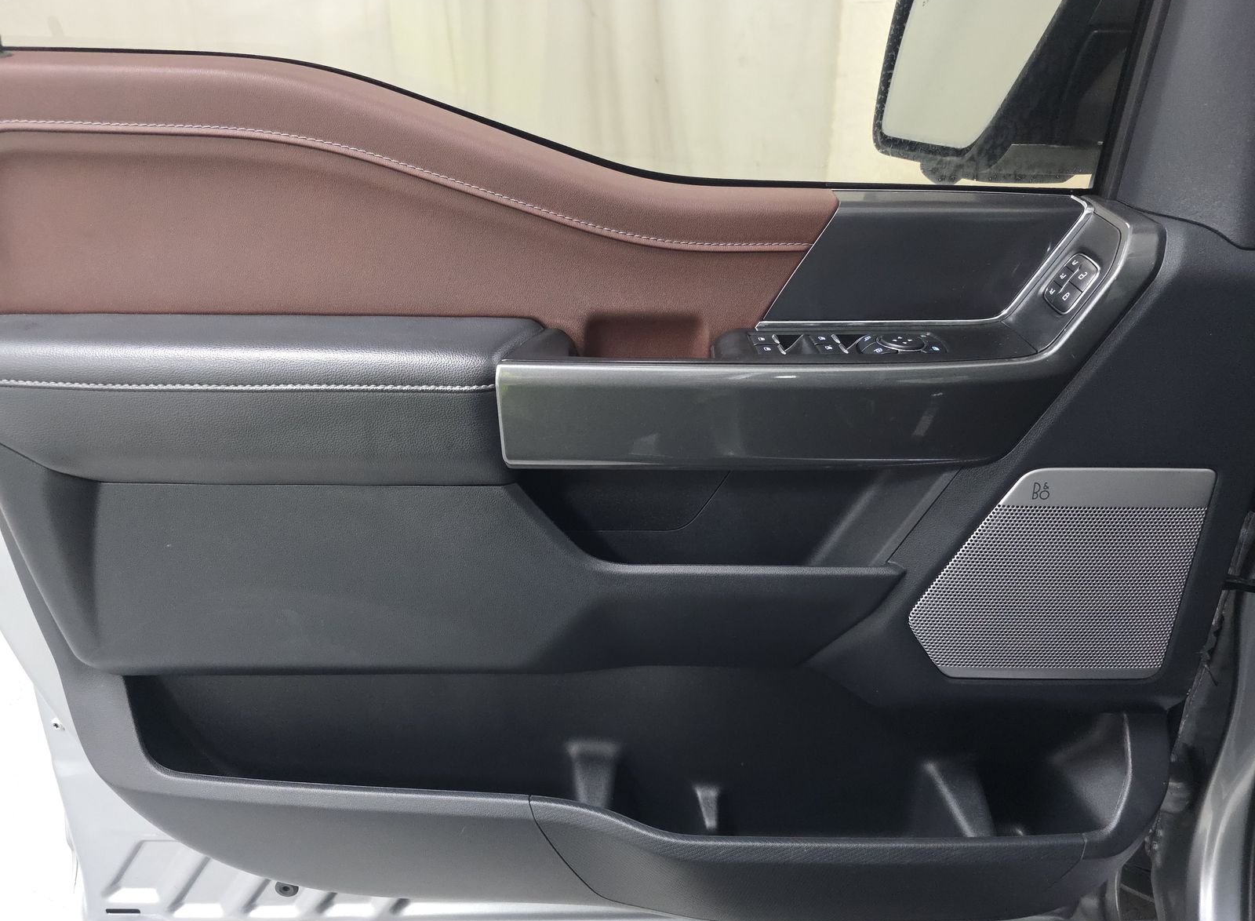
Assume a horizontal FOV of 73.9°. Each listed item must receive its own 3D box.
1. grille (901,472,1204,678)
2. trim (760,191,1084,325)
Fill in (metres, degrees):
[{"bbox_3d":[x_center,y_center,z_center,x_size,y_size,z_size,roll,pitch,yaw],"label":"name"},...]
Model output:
[{"bbox_3d":[0.382,0.101,0.758,0.248,0.211,0.025,0,19,-1],"label":"grille"},{"bbox_3d":[0.243,-0.177,0.705,0.262,0.115,0.051,0,19,0],"label":"trim"}]

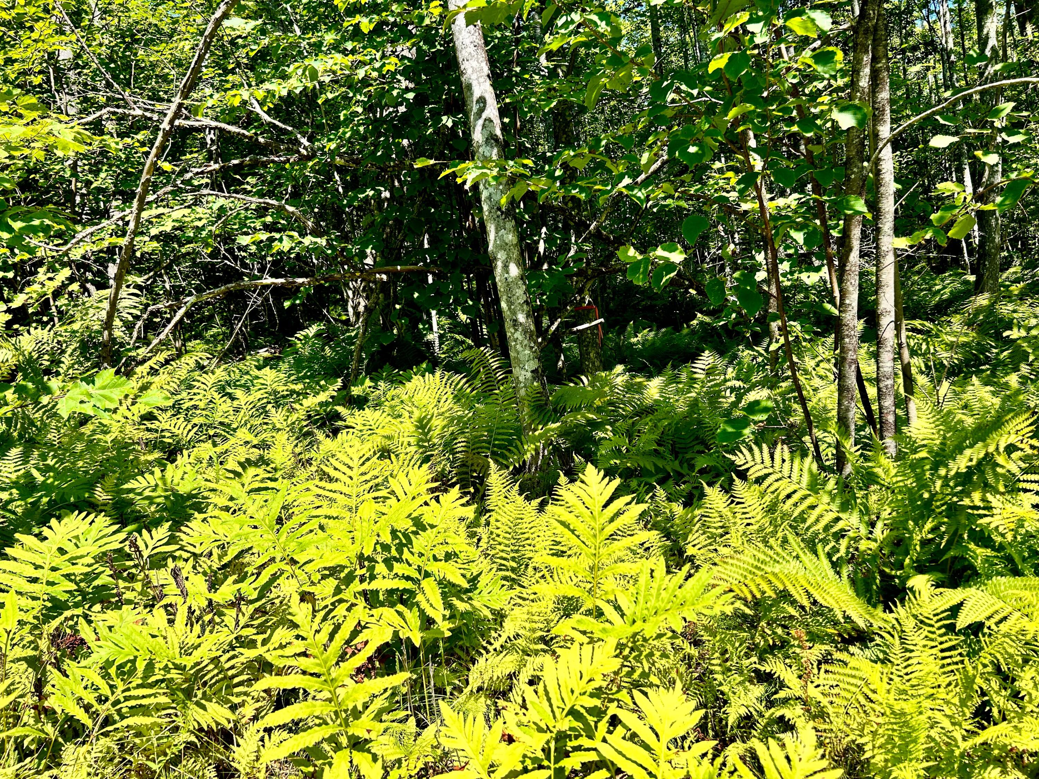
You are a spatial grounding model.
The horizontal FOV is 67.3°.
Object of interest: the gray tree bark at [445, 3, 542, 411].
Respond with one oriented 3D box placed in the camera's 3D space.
[{"bbox_3d":[-0.151,-1.259,5.500,0.215,2.880,0.215,-10,6,0],"label":"gray tree bark"}]

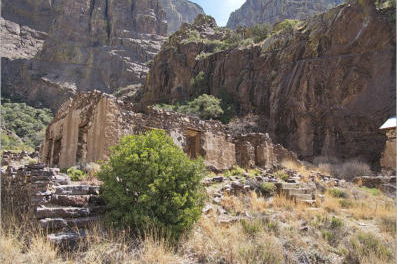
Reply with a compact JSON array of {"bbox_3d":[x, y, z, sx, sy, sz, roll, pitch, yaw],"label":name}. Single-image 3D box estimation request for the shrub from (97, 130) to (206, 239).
[{"bbox_3d":[-0.922,1.030,5.400,2.100,2.100,1.950,0,-4,0],"label":"shrub"}]

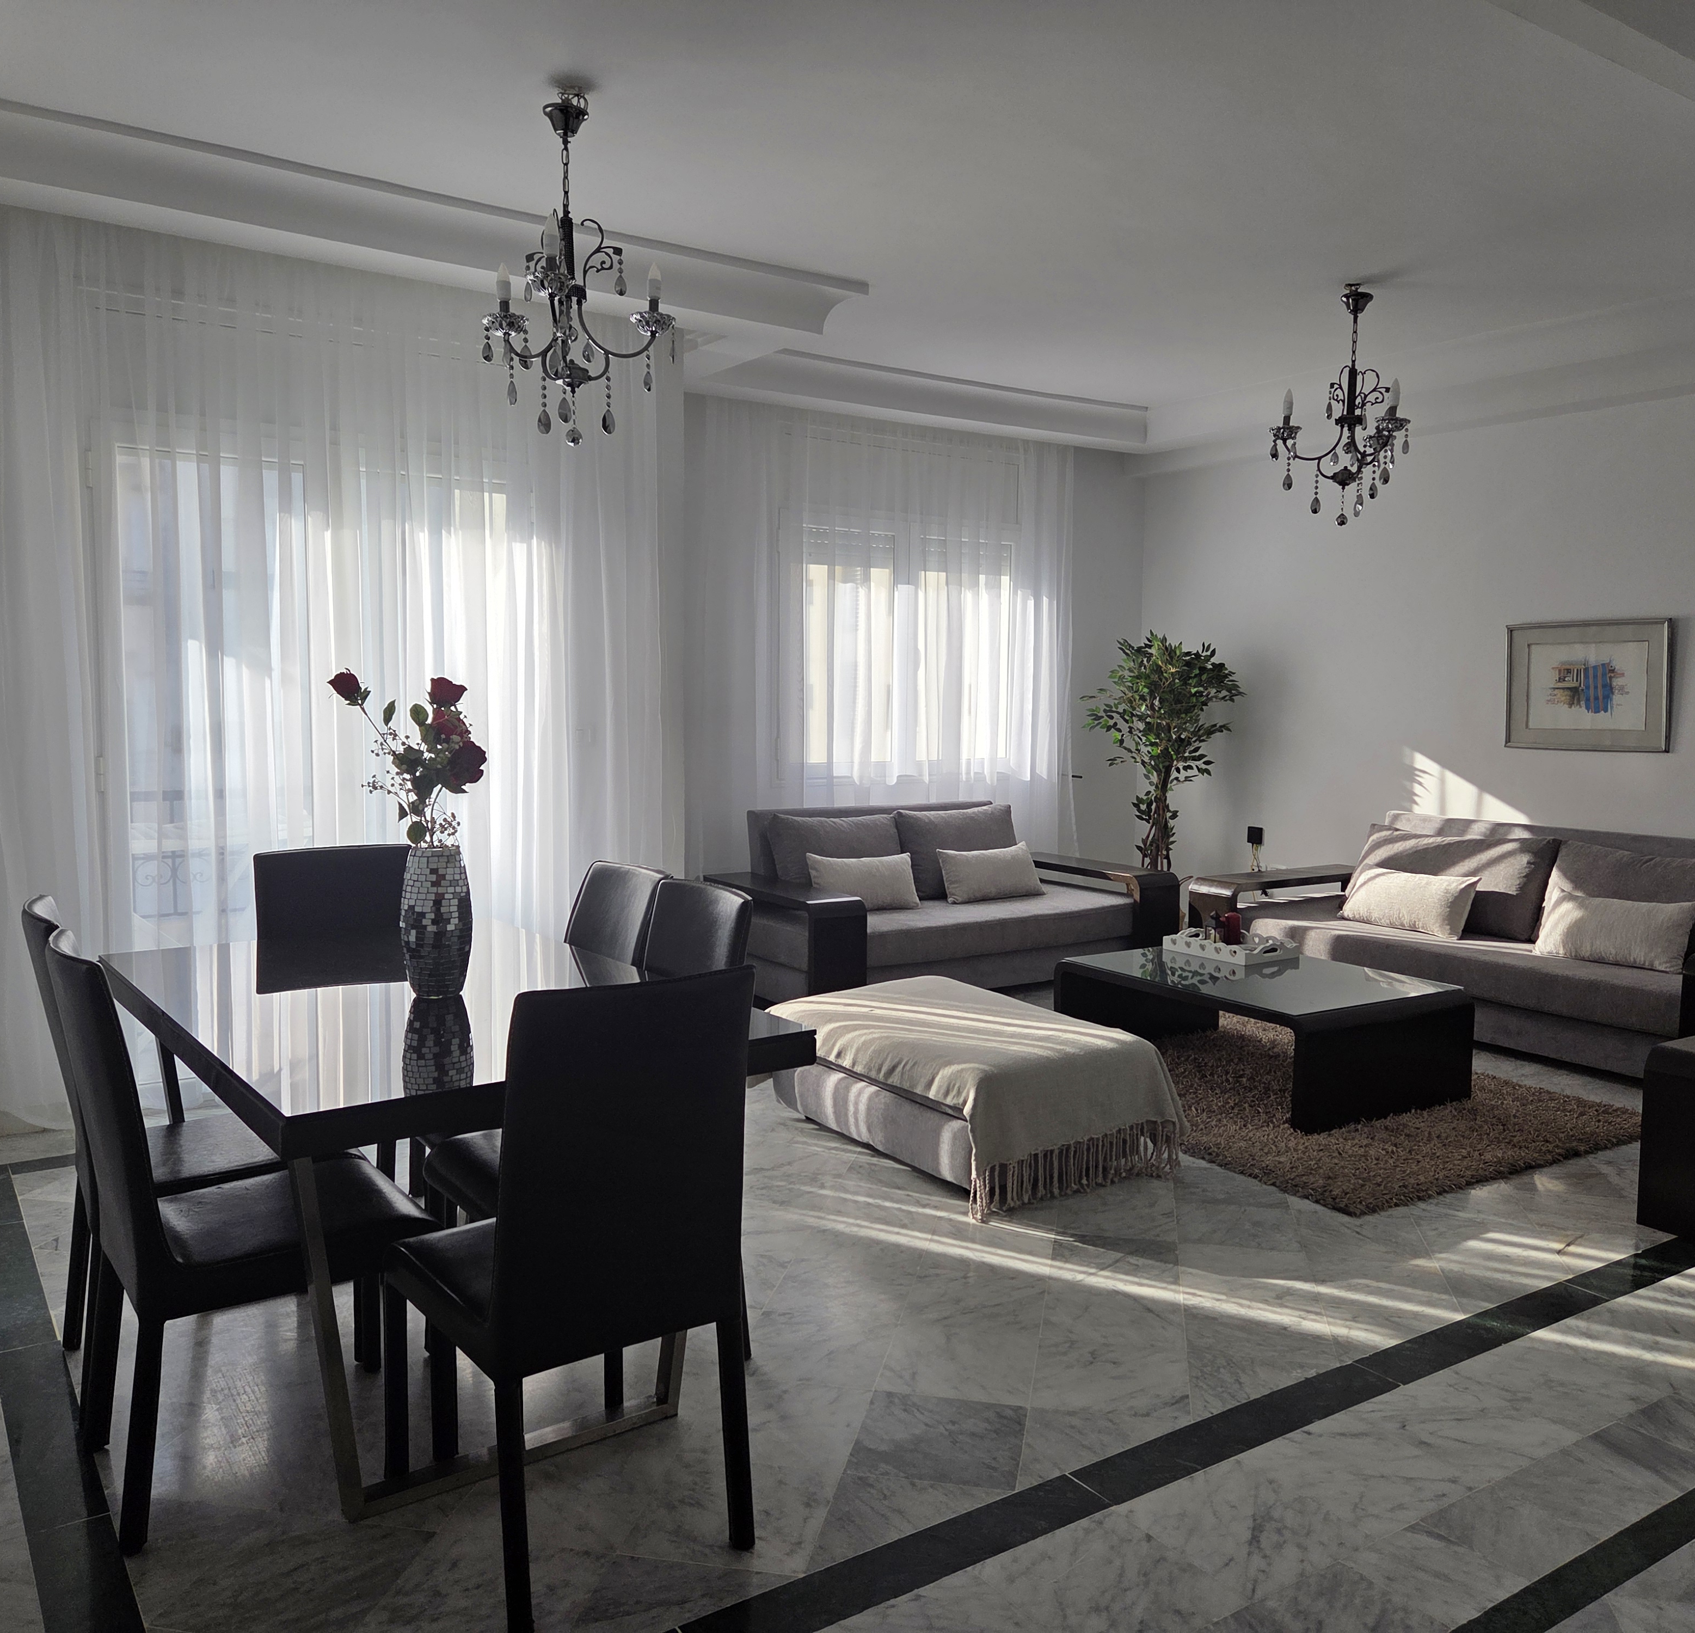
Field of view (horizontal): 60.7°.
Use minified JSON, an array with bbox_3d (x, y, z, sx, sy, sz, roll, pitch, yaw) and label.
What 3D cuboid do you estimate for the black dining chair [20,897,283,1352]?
[{"bbox_3d":[-1.362,0.659,3.037,0.603,0.997,0.445,-2,6,-34],"label":"black dining chair"}]

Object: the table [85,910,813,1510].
[{"bbox_3d":[-0.856,0.726,2.919,0.923,0.766,1.435,-3,6,-36],"label":"table"}]

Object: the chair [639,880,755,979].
[{"bbox_3d":[-0.518,0.634,2.969,0.542,0.951,0.424,-3,6,-36],"label":"chair"}]

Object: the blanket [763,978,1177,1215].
[{"bbox_3d":[0.386,0.841,4.680,0.861,0.416,1.234,-2,6,-34],"label":"blanket"}]

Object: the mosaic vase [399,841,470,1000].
[{"bbox_3d":[-0.809,0.206,2.851,0.144,0.284,0.144,-3,6,-36],"label":"mosaic vase"}]

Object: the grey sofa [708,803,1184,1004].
[{"bbox_3d":[0.482,0.417,7.021,2.196,0.868,1.004,-2,6,-34],"label":"grey sofa"}]

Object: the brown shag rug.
[{"bbox_3d":[1.452,0.986,5.438,1.614,0.034,2.296,-2,6,-34],"label":"brown shag rug"}]

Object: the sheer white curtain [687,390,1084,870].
[{"bbox_3d":[0.285,-0.628,7.544,2.454,2.813,0.129,-2,6,-34],"label":"sheer white curtain"}]

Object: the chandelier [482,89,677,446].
[{"bbox_3d":[-0.701,-1.375,3.639,0.511,0.864,0.511,1,5,0],"label":"chandelier"}]

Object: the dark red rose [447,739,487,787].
[{"bbox_3d":[-0.861,-0.119,3.268,0.095,0.100,0.095,-2,6,-34],"label":"dark red rose"}]

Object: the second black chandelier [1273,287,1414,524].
[{"bbox_3d":[1.834,-1.492,5.280,0.521,0.849,0.521,2,5,11],"label":"second black chandelier"}]

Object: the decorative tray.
[{"bbox_3d":[1.563,0.524,5.900,0.337,0.076,0.409,-2,6,-34],"label":"decorative tray"}]

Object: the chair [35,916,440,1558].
[{"bbox_3d":[-1.096,0.697,2.647,0.603,0.997,0.445,-2,6,-34],"label":"chair"}]

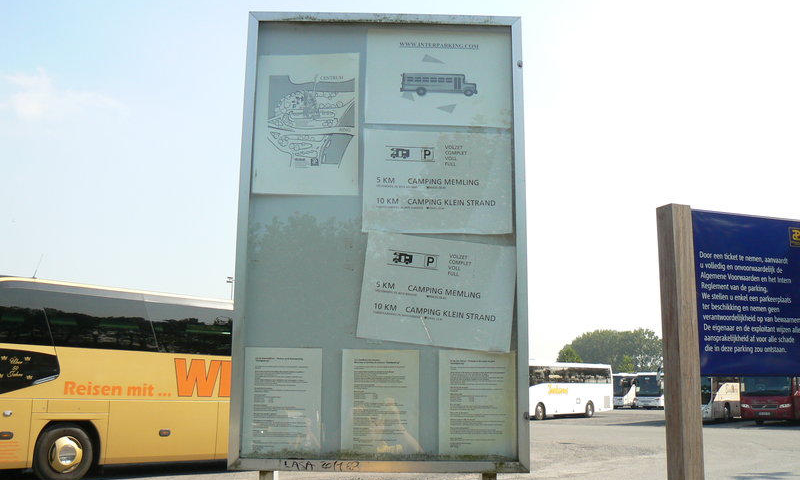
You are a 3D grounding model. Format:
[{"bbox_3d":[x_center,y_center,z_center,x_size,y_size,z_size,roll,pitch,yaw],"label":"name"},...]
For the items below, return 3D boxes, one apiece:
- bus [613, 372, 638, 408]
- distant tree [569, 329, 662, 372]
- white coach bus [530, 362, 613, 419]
[{"bbox_3d":[24.279,15.507,85.116,2.550,3.500,12.100,-8,-13,38],"label":"bus"},{"bbox_3d":[40.156,22.861,153.408,18.000,13.600,13.000,-2,-11,14],"label":"distant tree"},{"bbox_3d":[9.776,9.805,54.049,2.550,3.500,12.100,-9,-14,41],"label":"white coach bus"}]

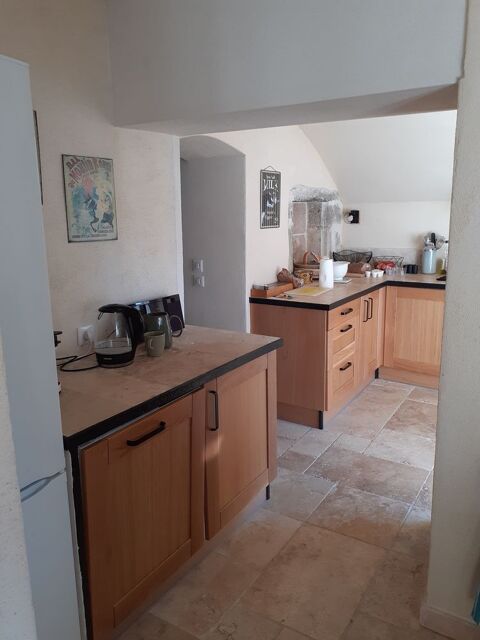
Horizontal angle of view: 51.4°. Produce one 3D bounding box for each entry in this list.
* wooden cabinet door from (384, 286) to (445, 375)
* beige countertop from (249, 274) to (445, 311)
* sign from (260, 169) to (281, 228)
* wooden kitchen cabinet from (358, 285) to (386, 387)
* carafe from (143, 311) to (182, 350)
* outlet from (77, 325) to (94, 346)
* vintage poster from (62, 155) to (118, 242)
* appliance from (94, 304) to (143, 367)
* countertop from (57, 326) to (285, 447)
[{"bbox_3d":[1.553,0.098,4.341,0.595,0.715,0.030,7,14,32],"label":"wooden cabinet door"},{"bbox_3d":[1.086,-0.245,3.963,1.237,0.043,1.812,7,15,33],"label":"beige countertop"},{"bbox_3d":[0.235,-0.883,3.661,0.015,0.417,0.293,7,15,33],"label":"sign"},{"bbox_3d":[0.854,0.139,4.205,0.535,0.798,0.571,7,15,33],"label":"wooden kitchen cabinet"},{"bbox_3d":[-0.362,0.059,2.330,0.177,0.157,0.126,-3,13,-7],"label":"carafe"},{"bbox_3d":[-0.684,0.075,2.238,0.024,0.083,0.080,7,15,33],"label":"outlet"},{"bbox_3d":[-0.646,-0.527,2.191,0.012,0.358,0.273,7,15,33],"label":"vintage poster"},{"bbox_3d":[-0.542,0.065,2.132,0.212,0.237,0.162,0,13,4],"label":"appliance"},{"bbox_3d":[-0.412,0.207,2.131,0.622,0.043,1.304,7,15,33],"label":"countertop"}]

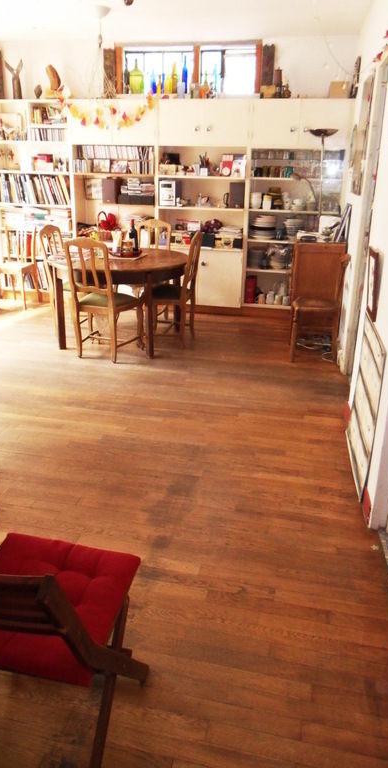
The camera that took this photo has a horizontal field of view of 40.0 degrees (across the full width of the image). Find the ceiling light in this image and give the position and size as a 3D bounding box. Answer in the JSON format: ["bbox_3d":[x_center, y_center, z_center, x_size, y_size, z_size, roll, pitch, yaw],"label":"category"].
[{"bbox_3d":[-0.809,-3.254,4.670,0.140,0.100,0.140,5,21,11],"label":"ceiling light"}]

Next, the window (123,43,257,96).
[{"bbox_3d":[-0.081,-3.350,5.661,1.480,0.520,0.120,5,21,11],"label":"window"}]

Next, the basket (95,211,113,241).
[{"bbox_3d":[-1.019,-1.811,6.169,0.240,0.330,0.220,5,21,11],"label":"basket"}]

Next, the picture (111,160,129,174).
[{"bbox_3d":[-0.796,-2.318,5.696,0.185,0.130,0.025,5,21,11],"label":"picture"}]

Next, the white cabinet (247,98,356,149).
[{"bbox_3d":[1.050,-2.541,5.238,0.981,0.439,0.320,5,21,11],"label":"white cabinet"}]

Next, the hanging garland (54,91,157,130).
[{"bbox_3d":[-0.899,-2.765,5.386,1.075,0.365,0.100,5,21,11],"label":"hanging garland"}]

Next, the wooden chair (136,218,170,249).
[{"bbox_3d":[-0.448,-1.086,5.350,0.440,0.990,0.490,5,21,11],"label":"wooden chair"}]

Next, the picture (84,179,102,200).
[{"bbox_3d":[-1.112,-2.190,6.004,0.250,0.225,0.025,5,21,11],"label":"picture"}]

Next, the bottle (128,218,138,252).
[{"bbox_3d":[-0.563,-1.406,5.048,0.077,0.300,0.077,5,21,11],"label":"bottle"}]

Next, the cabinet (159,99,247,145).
[{"bbox_3d":[0.133,-2.727,5.607,0.950,0.445,0.340,5,21,11],"label":"cabinet"}]

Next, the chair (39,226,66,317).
[{"bbox_3d":[-1.114,-0.929,4.960,0.520,1.000,0.450,9,22,21],"label":"chair"}]

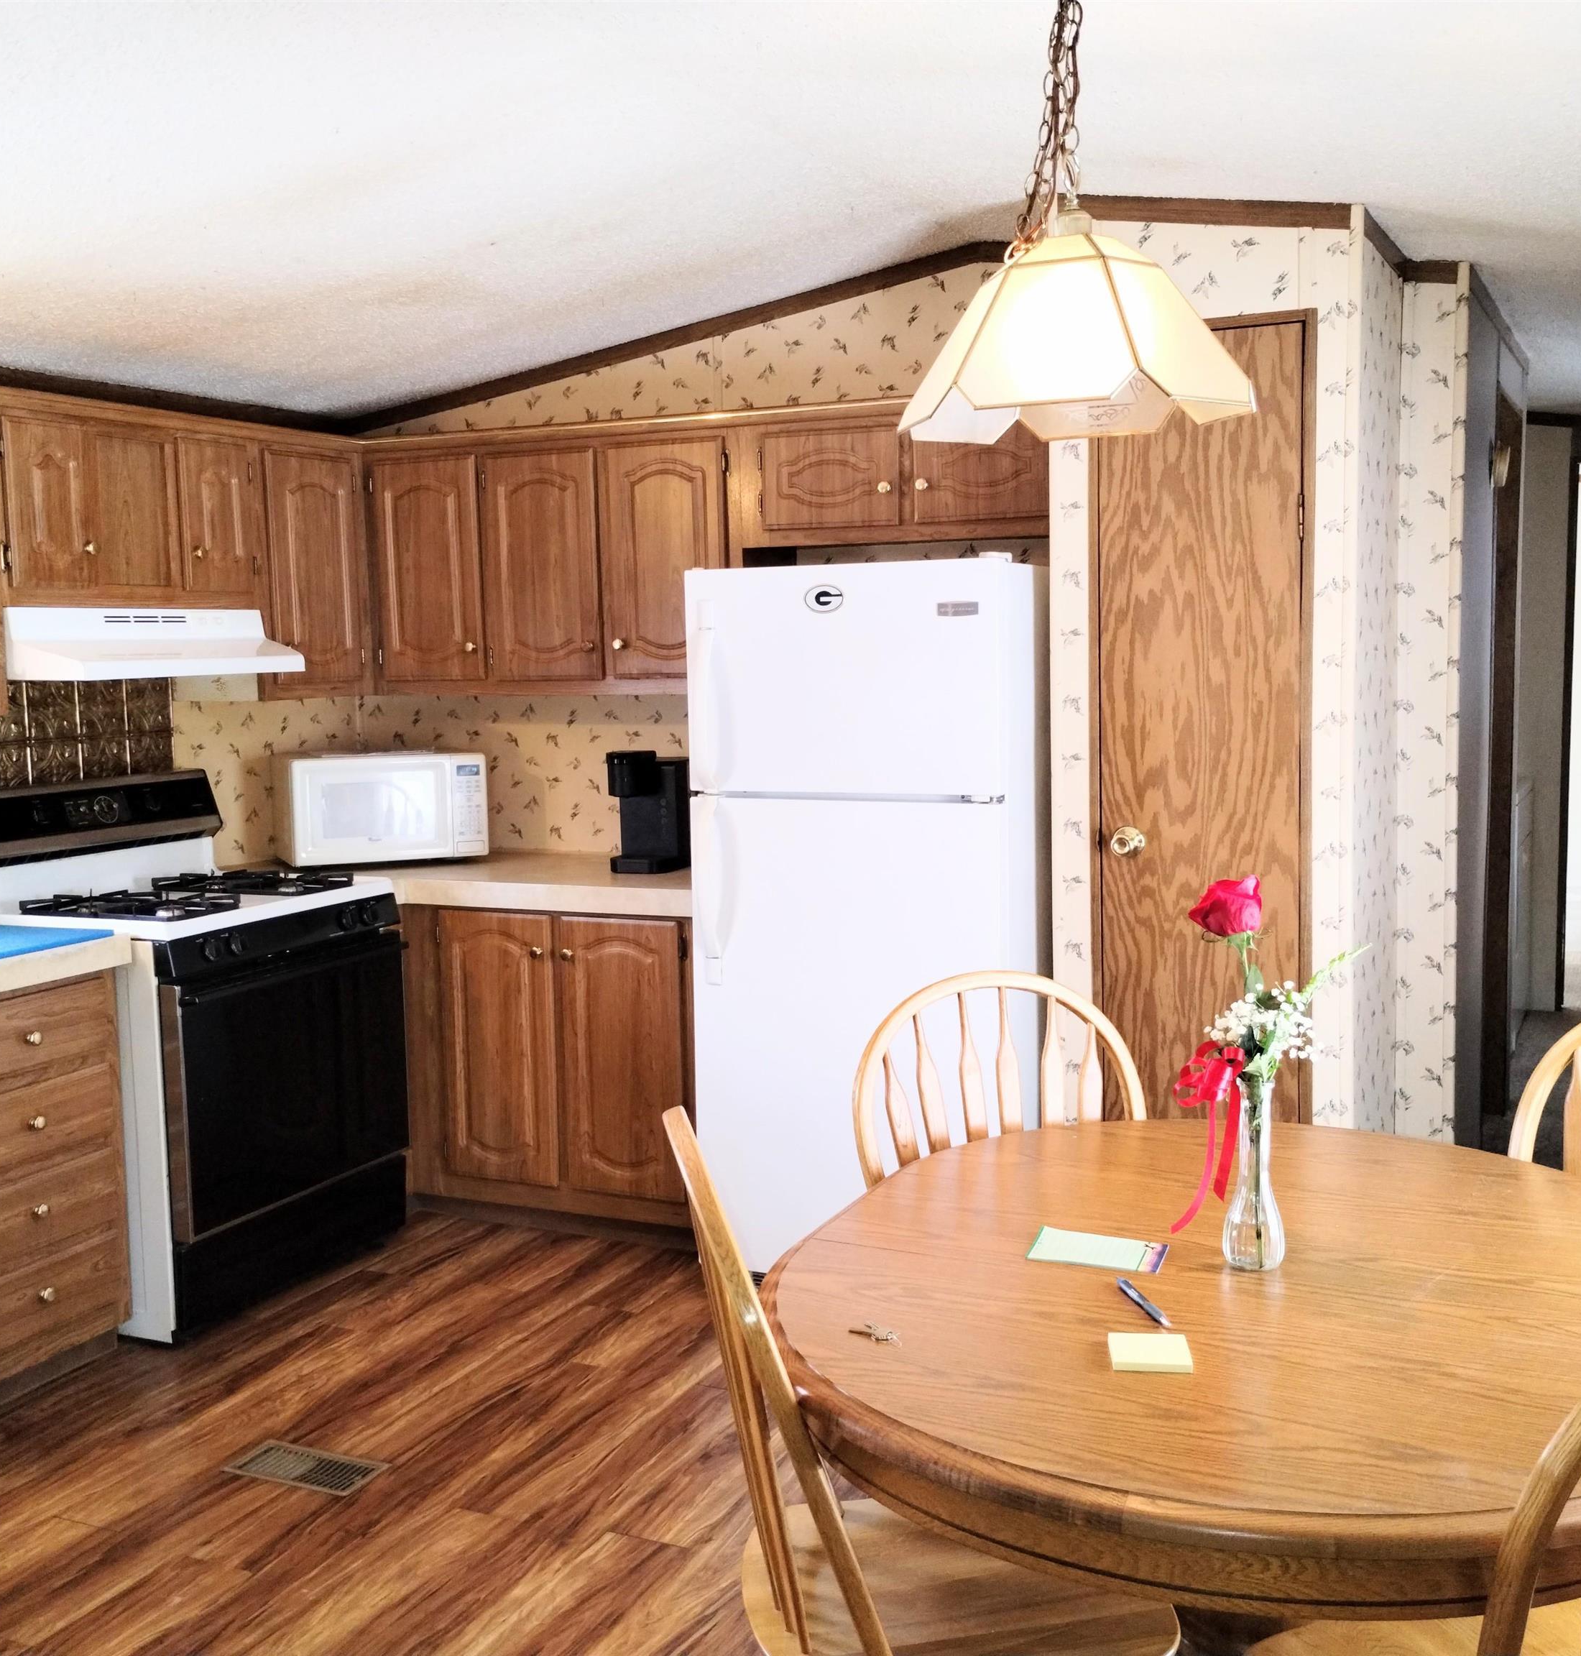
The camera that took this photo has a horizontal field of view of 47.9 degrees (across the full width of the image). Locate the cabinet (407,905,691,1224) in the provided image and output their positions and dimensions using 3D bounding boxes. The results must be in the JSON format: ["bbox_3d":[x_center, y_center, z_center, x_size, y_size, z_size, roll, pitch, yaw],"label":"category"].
[{"bbox_3d":[-0.447,0.600,4.803,0.950,0.850,0.615,2,6,26],"label":"cabinet"}]

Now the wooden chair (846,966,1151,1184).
[{"bbox_3d":[0.412,0.734,2.643,0.490,0.975,0.550,-3,6,-19],"label":"wooden chair"}]

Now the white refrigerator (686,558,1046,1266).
[{"bbox_3d":[0.273,0.216,4.269,0.770,1.690,0.770,2,6,26],"label":"white refrigerator"}]

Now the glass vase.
[{"bbox_3d":[0.543,0.400,2.085,0.075,0.225,0.075,2,6,26],"label":"glass vase"}]

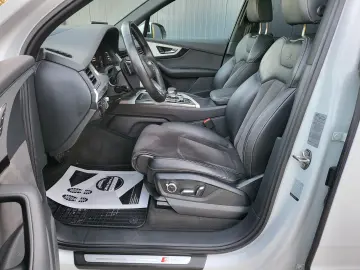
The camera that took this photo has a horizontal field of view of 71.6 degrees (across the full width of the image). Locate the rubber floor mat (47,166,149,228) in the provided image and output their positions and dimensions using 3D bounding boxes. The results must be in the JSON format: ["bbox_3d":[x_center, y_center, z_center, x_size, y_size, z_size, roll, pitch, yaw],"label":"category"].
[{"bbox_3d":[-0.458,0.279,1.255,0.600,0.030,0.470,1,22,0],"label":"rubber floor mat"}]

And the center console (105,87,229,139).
[{"bbox_3d":[0.058,-0.104,1.575,1.010,0.315,0.320,1,22,0],"label":"center console"}]

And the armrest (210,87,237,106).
[{"bbox_3d":[0.351,-0.227,1.522,0.320,0.067,0.280,1,22,0],"label":"armrest"}]

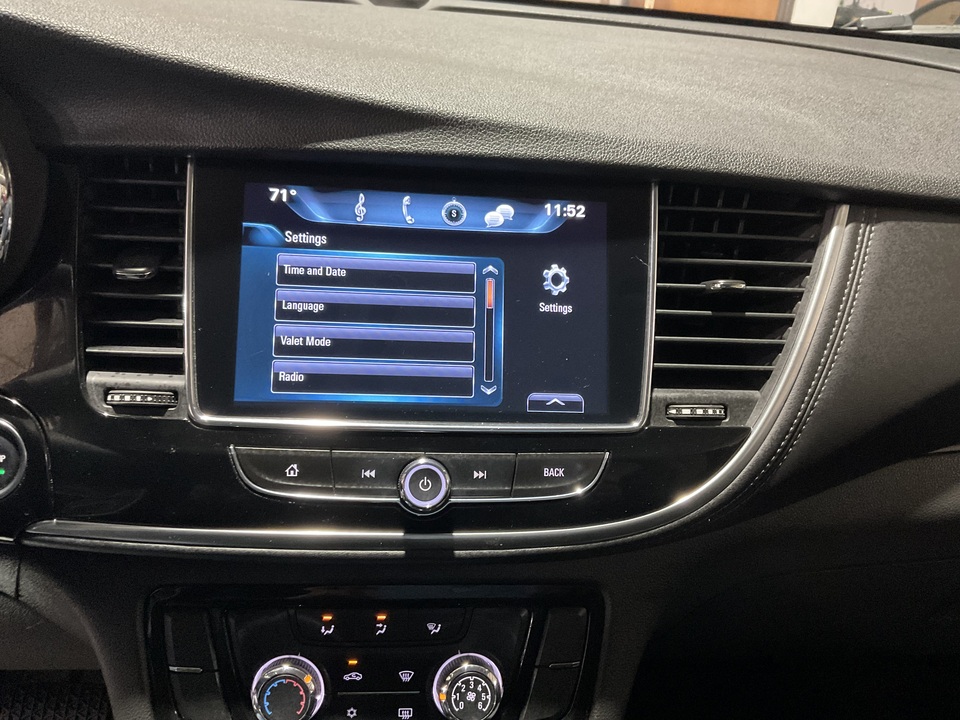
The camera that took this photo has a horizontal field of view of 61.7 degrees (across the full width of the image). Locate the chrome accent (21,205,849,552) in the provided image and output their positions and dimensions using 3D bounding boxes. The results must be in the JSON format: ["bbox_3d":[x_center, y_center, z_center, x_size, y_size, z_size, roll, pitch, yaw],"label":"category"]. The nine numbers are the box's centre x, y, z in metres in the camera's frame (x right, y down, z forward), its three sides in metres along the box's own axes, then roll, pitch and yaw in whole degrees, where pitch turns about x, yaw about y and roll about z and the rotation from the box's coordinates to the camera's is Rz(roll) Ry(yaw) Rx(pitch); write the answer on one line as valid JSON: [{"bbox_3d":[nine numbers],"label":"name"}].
[{"bbox_3d":[-0.004,0.001,0.379,0.386,0.178,0.040,2,-8,-6],"label":"chrome accent"}]

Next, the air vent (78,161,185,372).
[{"bbox_3d":[-0.160,-0.043,0.374,0.054,0.106,0.030,2,-8,-6],"label":"air vent"}]

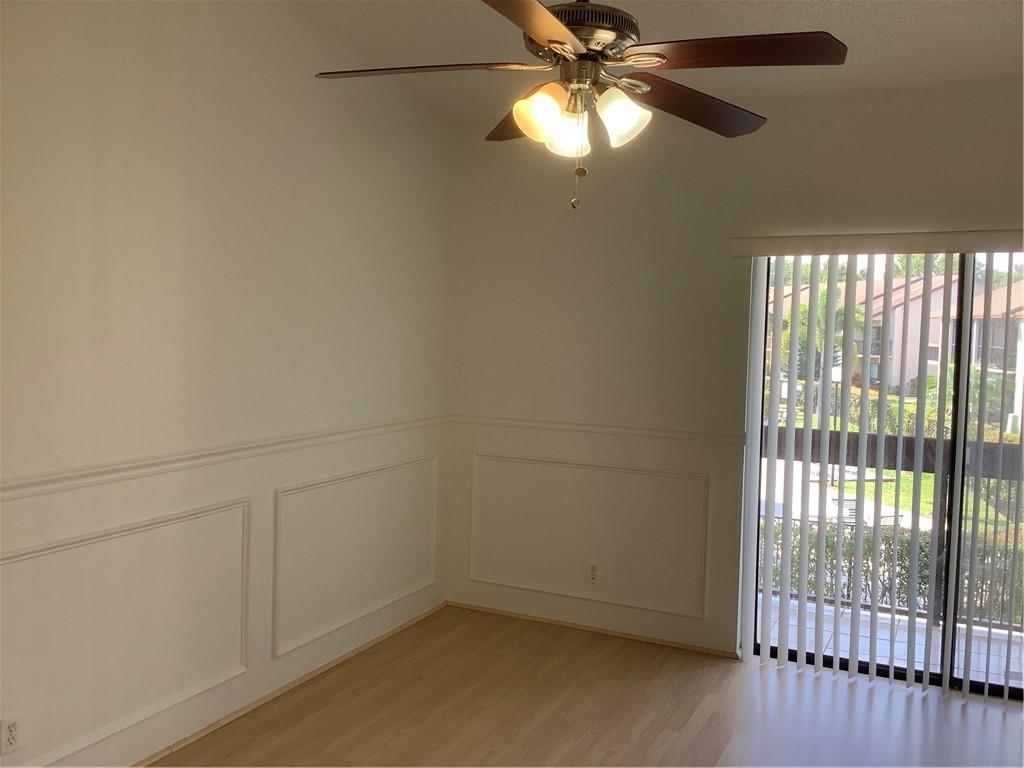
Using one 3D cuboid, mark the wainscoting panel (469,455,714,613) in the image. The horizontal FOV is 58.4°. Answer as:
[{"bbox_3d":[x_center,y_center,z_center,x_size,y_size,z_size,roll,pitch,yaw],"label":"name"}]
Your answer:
[{"bbox_3d":[0.361,0.768,4.758,1.307,0.717,0.030,3,4,26],"label":"wainscoting panel"}]

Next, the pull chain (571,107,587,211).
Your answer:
[{"bbox_3d":[0.166,-0.558,2.265,0.037,0.251,0.033,2,4,4],"label":"pull chain"}]

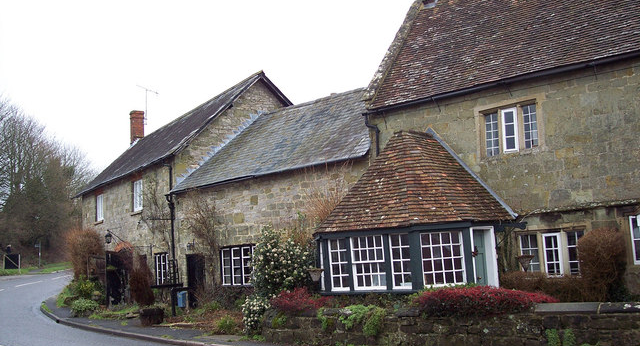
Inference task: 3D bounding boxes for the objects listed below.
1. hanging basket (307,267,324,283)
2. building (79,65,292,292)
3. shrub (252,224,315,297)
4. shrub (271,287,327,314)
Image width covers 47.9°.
[{"bbox_3d":[-0.100,2.280,16.040,0.390,0.350,0.390,-3,-8,0],"label":"hanging basket"},{"bbox_3d":[-5.254,1.082,32.066,7.835,9.237,12.922,2,-9,-32],"label":"building"},{"bbox_3d":[-0.858,2.312,17.051,1.450,1.850,1.400,-10,-10,42],"label":"shrub"},{"bbox_3d":[-0.429,2.687,15.080,1.200,0.600,0.900,-10,-10,42],"label":"shrub"}]

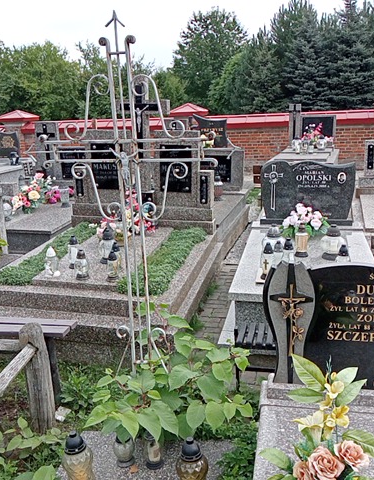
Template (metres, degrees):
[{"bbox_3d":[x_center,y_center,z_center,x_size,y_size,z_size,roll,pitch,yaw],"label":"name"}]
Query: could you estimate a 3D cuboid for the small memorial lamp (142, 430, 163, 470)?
[{"bbox_3d":[-0.152,0.950,2.366,0.081,0.174,0.081,1,16,12],"label":"small memorial lamp"}]

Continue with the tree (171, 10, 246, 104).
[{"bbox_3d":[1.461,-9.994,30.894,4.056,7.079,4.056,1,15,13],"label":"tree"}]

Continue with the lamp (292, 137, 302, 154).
[{"bbox_3d":[2.164,-1.866,10.197,0.170,0.302,0.170,1,15,13],"label":"lamp"}]

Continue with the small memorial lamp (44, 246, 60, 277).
[{"bbox_3d":[-1.082,0.167,4.139,0.110,0.229,0.099,2,16,13],"label":"small memorial lamp"}]

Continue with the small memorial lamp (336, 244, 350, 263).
[{"bbox_3d":[1.148,0.135,3.796,0.102,0.199,0.102,1,16,12],"label":"small memorial lamp"}]

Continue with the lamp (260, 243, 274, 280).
[{"bbox_3d":[0.546,0.142,3.529,0.093,0.251,0.093,2,16,13],"label":"lamp"}]

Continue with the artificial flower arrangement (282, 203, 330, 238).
[{"bbox_3d":[1.163,-0.192,5.070,0.454,0.326,0.330,1,15,13],"label":"artificial flower arrangement"}]

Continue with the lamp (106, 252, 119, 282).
[{"bbox_3d":[-0.636,0.224,4.409,0.094,0.255,0.094,1,15,13],"label":"lamp"}]

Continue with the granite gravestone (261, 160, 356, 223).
[{"bbox_3d":[1.198,-0.487,5.149,0.900,0.585,0.130,1,16,12],"label":"granite gravestone"}]

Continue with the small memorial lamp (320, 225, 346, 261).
[{"bbox_3d":[1.169,0.013,4.122,0.198,0.261,0.198,1,16,12],"label":"small memorial lamp"}]

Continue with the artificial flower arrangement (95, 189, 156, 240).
[{"bbox_3d":[-0.596,-0.240,5.011,0.593,0.503,0.356,2,16,13],"label":"artificial flower arrangement"}]

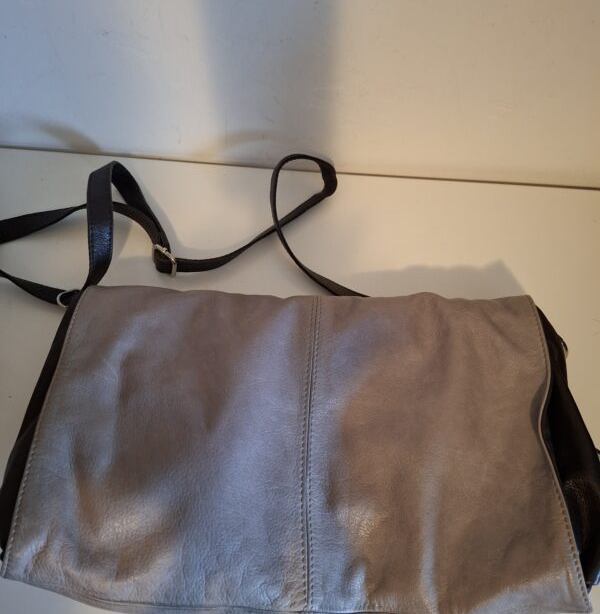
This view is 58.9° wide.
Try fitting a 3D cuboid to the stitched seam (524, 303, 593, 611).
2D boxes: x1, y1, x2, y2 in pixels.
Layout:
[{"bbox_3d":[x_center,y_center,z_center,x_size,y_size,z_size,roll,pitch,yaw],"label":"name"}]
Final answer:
[{"bbox_3d":[0.173,0.085,0.368,0.021,0.018,0.217,1,60,4],"label":"stitched seam"}]

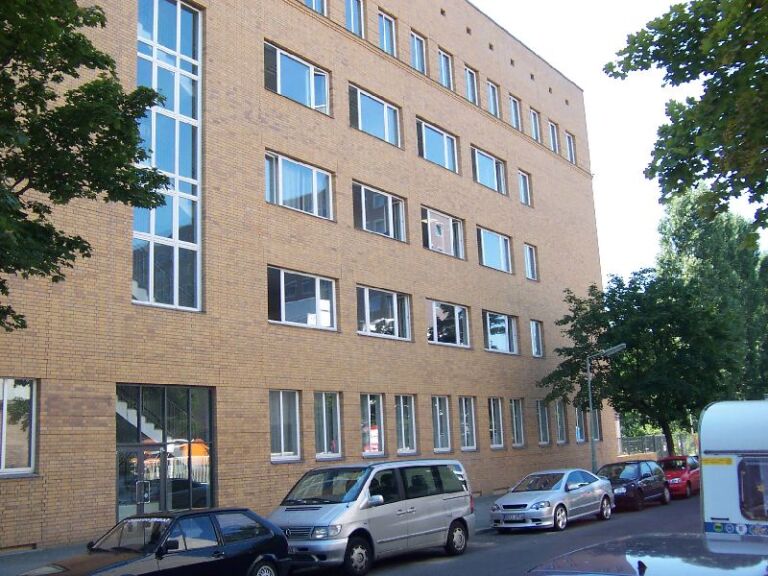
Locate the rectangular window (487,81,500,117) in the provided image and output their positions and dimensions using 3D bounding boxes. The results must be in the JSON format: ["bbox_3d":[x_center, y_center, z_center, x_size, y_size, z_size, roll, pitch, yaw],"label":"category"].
[{"bbox_3d":[5.176,-8.911,37.915,0.150,1.680,1.150,-11,-14,36],"label":"rectangular window"}]

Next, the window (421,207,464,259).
[{"bbox_3d":[2.403,-2.180,32.477,0.150,1.750,3.230,-11,-14,36],"label":"window"}]

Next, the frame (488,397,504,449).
[{"bbox_3d":[4.658,5.671,33.530,0.150,2.070,1.300,-11,-14,36],"label":"frame"}]

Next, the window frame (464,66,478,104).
[{"bbox_3d":[3.809,-8.948,35.613,0.170,1.640,1.080,-10,-13,36],"label":"window frame"}]

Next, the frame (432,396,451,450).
[{"bbox_3d":[2.023,5.091,29.815,0.170,2.050,1.220,-10,-13,36],"label":"frame"}]

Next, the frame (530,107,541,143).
[{"bbox_3d":[7.793,-8.364,41.304,0.150,1.680,1.150,-11,-14,36],"label":"frame"}]

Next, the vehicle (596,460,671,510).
[{"bbox_3d":[7.754,6.250,25.445,1.680,1.430,3.850,-10,-14,36],"label":"vehicle"}]

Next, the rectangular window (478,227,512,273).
[{"bbox_3d":[4.955,-1.647,35.781,0.150,1.750,3.230,-11,-14,36],"label":"rectangular window"}]

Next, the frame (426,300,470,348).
[{"bbox_3d":[2.561,1.470,31.766,0.150,1.750,3.230,-11,-14,36],"label":"frame"}]

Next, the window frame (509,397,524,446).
[{"bbox_3d":[5.665,5.842,34.588,0.170,2.050,1.220,-10,-13,36],"label":"window frame"}]

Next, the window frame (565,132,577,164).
[{"bbox_3d":[10.196,-7.631,43.983,0.170,1.640,1.080,-10,-13,36],"label":"window frame"}]

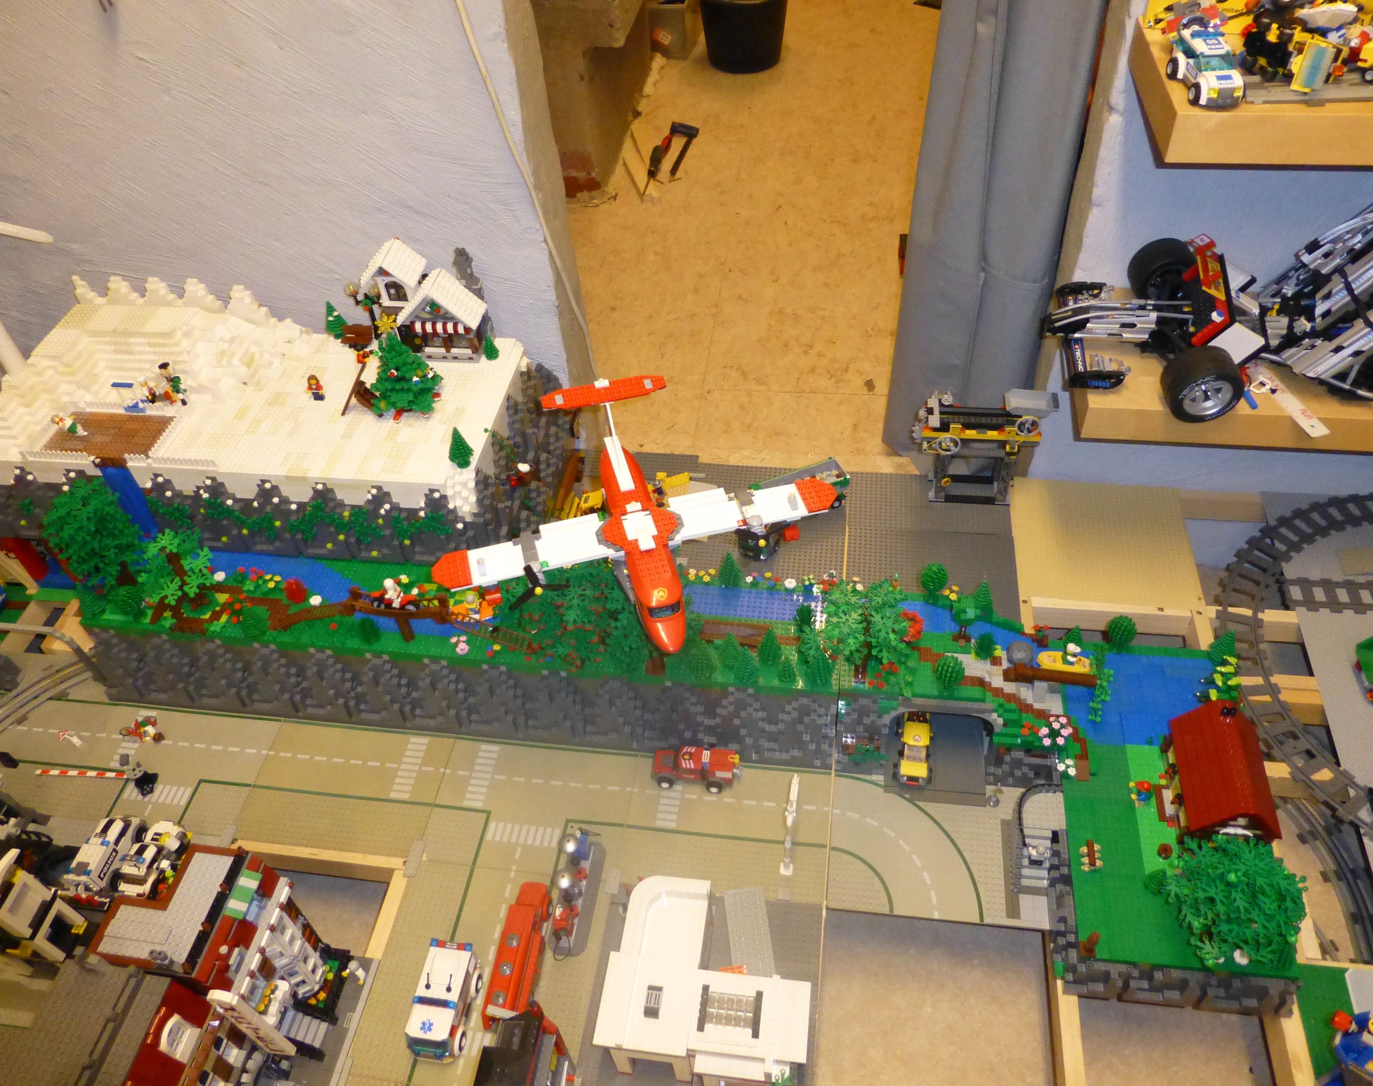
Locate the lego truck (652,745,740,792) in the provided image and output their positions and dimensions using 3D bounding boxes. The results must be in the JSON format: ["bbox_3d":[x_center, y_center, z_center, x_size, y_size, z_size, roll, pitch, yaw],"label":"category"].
[{"bbox_3d":[0.013,0.291,1.308,0.115,0.049,0.051,4,47,8],"label":"lego truck"}]

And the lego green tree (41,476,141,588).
[{"bbox_3d":[-0.781,-0.002,1.334,0.125,0.175,0.125,4,47,7],"label":"lego green tree"}]

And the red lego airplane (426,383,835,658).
[{"bbox_3d":[-0.056,-0.028,1.097,0.447,0.130,0.325,-12,50,-10],"label":"red lego airplane"}]

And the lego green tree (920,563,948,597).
[{"bbox_3d":[0.320,0.051,1.295,0.035,0.062,0.035,4,48,8],"label":"lego green tree"}]

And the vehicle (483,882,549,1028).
[{"bbox_3d":[-0.192,0.469,1.153,0.049,0.055,0.166,4,48,8],"label":"vehicle"}]

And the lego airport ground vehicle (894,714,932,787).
[{"bbox_3d":[0.294,0.253,1.296,0.051,0.062,0.116,4,48,8],"label":"lego airport ground vehicle"}]

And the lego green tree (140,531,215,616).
[{"bbox_3d":[-0.674,0.044,1.322,0.080,0.116,0.080,4,48,8],"label":"lego green tree"}]

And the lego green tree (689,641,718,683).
[{"bbox_3d":[0.021,0.140,1.226,0.036,0.065,0.036,4,47,7],"label":"lego green tree"}]

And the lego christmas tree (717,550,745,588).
[{"bbox_3d":[0.059,0.033,1.330,0.032,0.062,0.032,4,48,8],"label":"lego christmas tree"}]

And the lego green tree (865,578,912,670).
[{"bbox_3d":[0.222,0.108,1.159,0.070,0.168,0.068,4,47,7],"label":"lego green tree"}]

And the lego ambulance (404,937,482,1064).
[{"bbox_3d":[-0.272,0.510,1.114,0.065,0.060,0.115,3,47,6],"label":"lego ambulance"}]

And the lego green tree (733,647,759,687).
[{"bbox_3d":[0.072,0.148,1.224,0.032,0.063,0.032,4,48,8],"label":"lego green tree"}]

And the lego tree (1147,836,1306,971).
[{"bbox_3d":[0.560,0.377,1.037,0.126,0.132,0.126,4,48,8],"label":"lego tree"}]

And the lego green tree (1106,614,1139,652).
[{"bbox_3d":[0.573,0.119,1.322,0.035,0.060,0.035,4,48,8],"label":"lego green tree"}]

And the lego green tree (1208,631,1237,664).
[{"bbox_3d":[0.701,0.134,1.300,0.032,0.061,0.032,4,48,8],"label":"lego green tree"}]

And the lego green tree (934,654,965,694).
[{"bbox_3d":[0.313,0.156,1.198,0.035,0.063,0.035,4,48,8],"label":"lego green tree"}]

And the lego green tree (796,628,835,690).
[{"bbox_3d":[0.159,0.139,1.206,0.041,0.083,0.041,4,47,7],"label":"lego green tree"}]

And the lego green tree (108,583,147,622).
[{"bbox_3d":[-0.744,0.081,1.341,0.037,0.049,0.037,4,47,7],"label":"lego green tree"}]

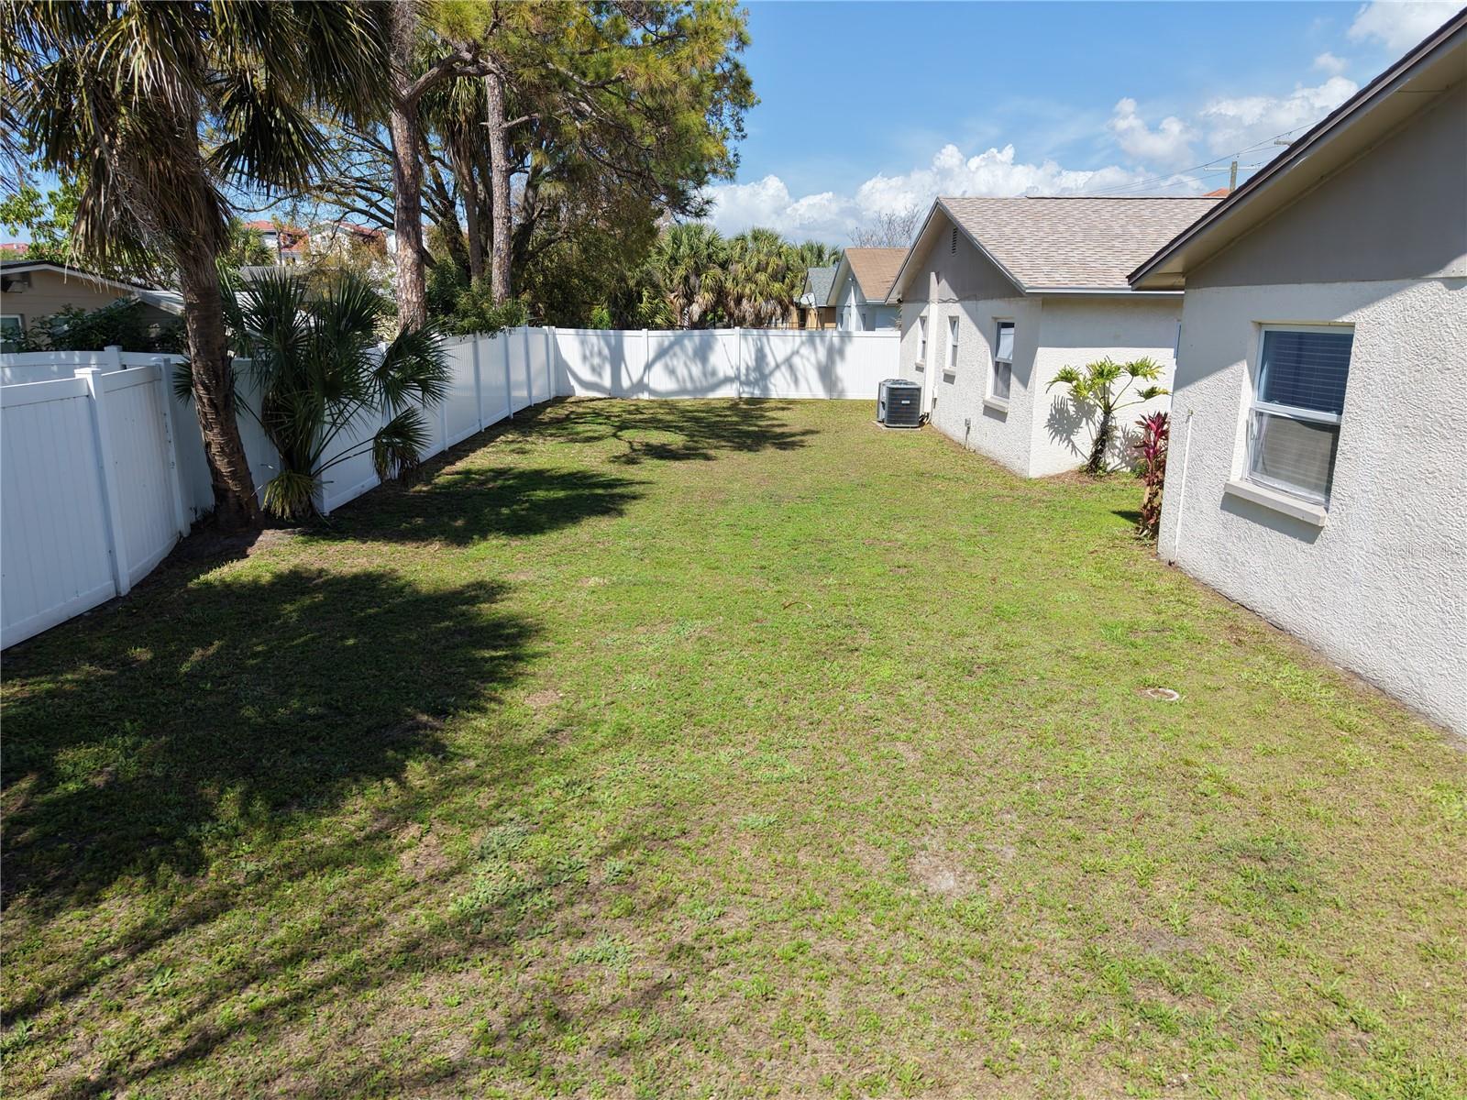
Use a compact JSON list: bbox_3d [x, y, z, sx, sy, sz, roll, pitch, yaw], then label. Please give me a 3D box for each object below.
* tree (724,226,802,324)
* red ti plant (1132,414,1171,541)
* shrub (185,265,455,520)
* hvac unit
[{"bbox_3d":[1.150,-9.871,39.796,3.100,5.500,3.100,0,13,0],"label":"tree"},{"bbox_3d":[4.440,-0.797,10.684,0.500,1.280,0.500,0,13,0],"label":"red ti plant"},{"bbox_3d":[-4.580,-1.716,11.309,2.650,2.780,2.450,0,13,0],"label":"shrub"},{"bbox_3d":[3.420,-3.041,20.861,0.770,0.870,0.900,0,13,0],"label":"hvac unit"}]

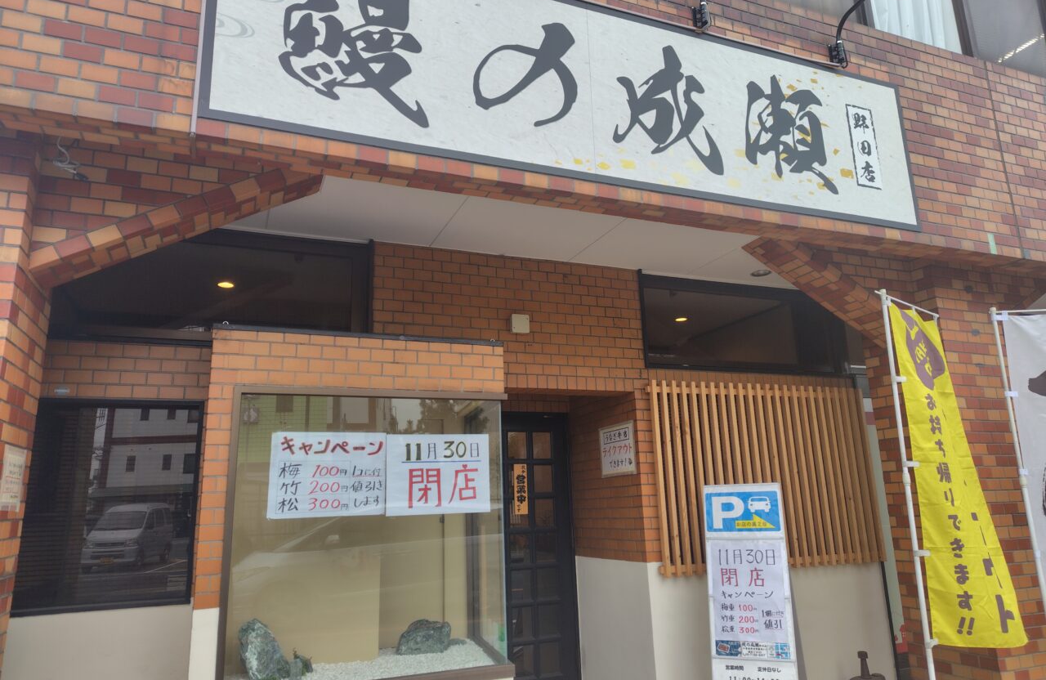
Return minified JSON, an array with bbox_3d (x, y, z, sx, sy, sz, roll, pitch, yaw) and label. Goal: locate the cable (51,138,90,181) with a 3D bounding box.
[{"bbox_3d":[-1.735,-0.690,2.660,0.120,0.155,0.100,3,-14,-21],"label":"cable"}]

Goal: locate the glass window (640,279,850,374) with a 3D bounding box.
[{"bbox_3d":[1.644,-0.078,5.088,1.785,0.664,0.100,3,-14,-21],"label":"glass window"}]

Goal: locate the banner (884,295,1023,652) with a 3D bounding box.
[{"bbox_3d":[2.314,0.689,3.832,0.590,1.820,0.150,4,-14,-25],"label":"banner"}]

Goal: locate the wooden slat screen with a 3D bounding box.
[{"bbox_3d":[1.689,0.922,4.788,1.862,1.235,0.080,3,-14,-21],"label":"wooden slat screen"}]

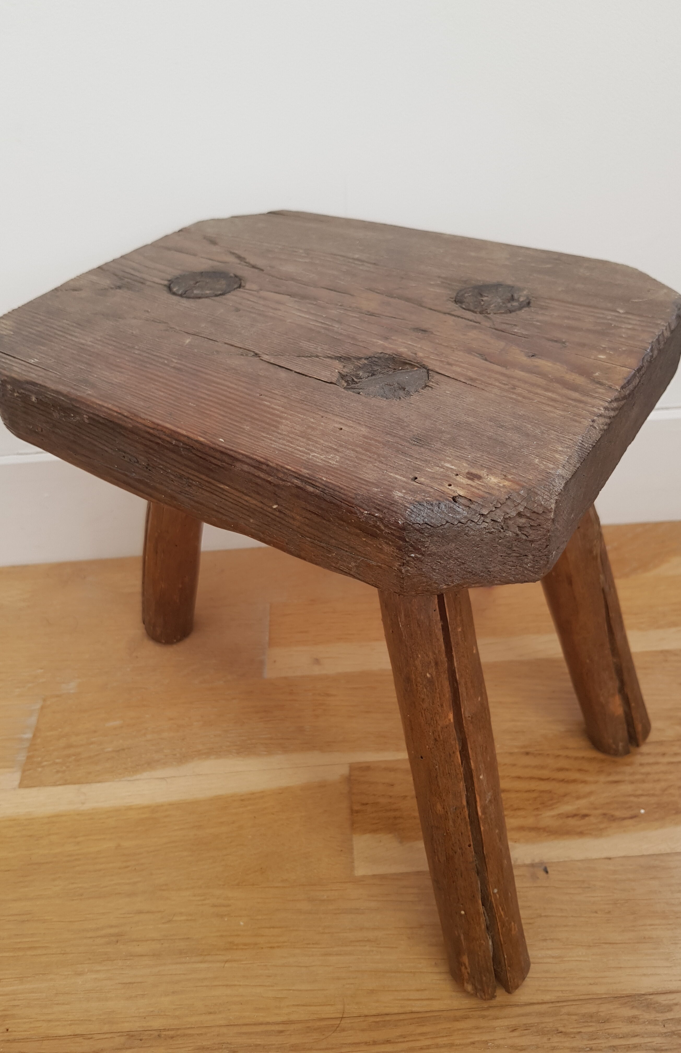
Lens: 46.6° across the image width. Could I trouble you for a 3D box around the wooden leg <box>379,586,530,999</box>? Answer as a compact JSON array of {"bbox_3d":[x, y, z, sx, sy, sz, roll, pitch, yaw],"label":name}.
[{"bbox_3d":[0.049,0.102,0.345,0.038,0.265,0.038,-19,25,-15],"label":"wooden leg"}]

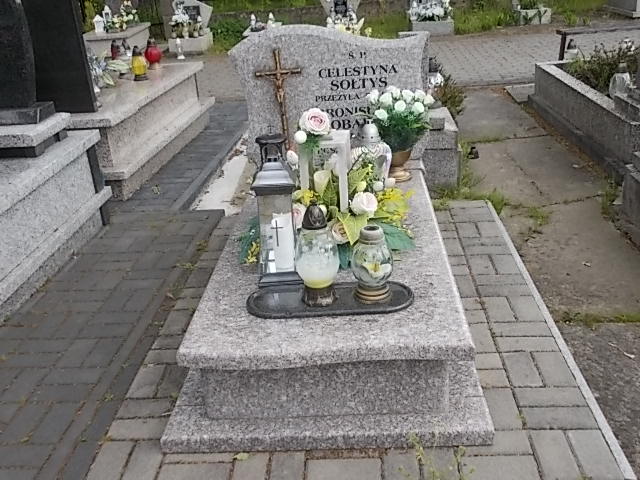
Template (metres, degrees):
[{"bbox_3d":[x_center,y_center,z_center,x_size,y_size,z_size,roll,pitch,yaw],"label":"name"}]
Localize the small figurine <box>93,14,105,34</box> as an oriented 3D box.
[{"bbox_3d":[-3.230,-3.154,10.222,0.155,0.255,0.150,-4,23,-2],"label":"small figurine"}]

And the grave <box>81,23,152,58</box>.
[{"bbox_3d":[-3.011,-3.002,10.546,0.720,0.300,1.750,-4,23,-2],"label":"grave"}]

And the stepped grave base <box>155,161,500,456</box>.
[{"bbox_3d":[0.057,0.117,2.703,0.930,0.295,1.720,-1,23,4],"label":"stepped grave base"}]

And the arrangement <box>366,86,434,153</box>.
[{"bbox_3d":[0.356,-0.537,3.150,0.320,0.300,0.300,-1,23,4],"label":"arrangement"}]

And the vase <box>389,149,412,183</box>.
[{"bbox_3d":[0.365,-0.359,3.228,0.120,0.160,0.120,-1,23,4],"label":"vase"}]

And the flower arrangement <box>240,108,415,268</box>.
[{"bbox_3d":[0.029,-0.206,2.514,0.590,0.460,0.400,-1,23,4],"label":"flower arrangement"}]

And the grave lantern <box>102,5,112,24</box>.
[{"bbox_3d":[-3.463,-3.657,11.504,0.120,0.337,0.120,-4,22,0],"label":"grave lantern"}]

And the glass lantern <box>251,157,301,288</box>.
[{"bbox_3d":[-0.133,-0.088,2.252,0.150,0.465,0.150,-1,23,4],"label":"glass lantern"}]

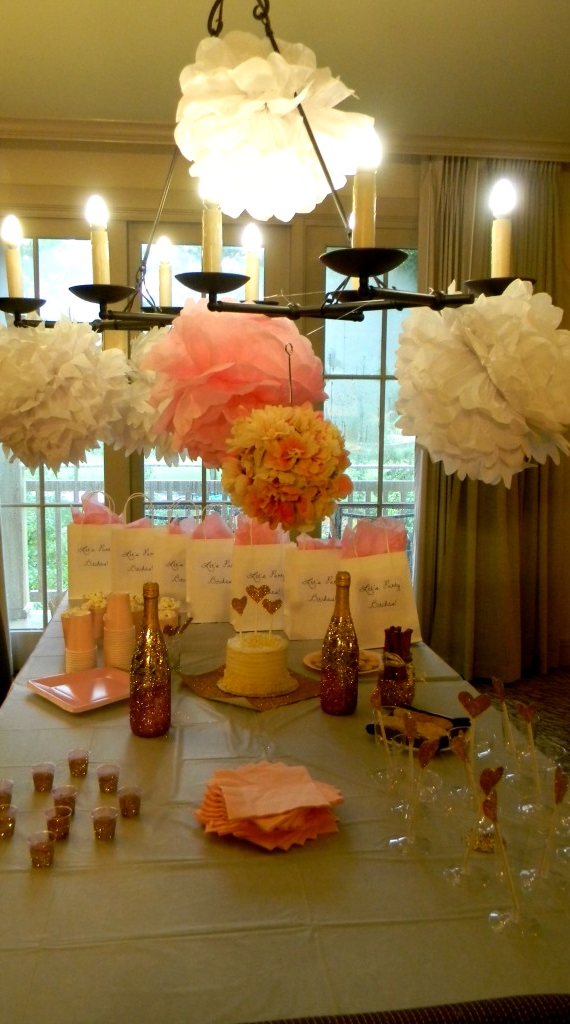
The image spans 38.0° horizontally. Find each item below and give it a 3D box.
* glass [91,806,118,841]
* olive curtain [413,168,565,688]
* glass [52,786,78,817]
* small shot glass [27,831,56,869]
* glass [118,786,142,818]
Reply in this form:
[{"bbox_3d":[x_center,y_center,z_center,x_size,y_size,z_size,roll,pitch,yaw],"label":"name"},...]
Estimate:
[{"bbox_3d":[-0.289,0.504,1.336,0.042,0.040,0.042,0,7,0],"label":"glass"},{"bbox_3d":[1.056,-0.422,4.337,0.713,2.652,0.171,0,7,-5],"label":"olive curtain"},{"bbox_3d":[-0.366,0.477,1.375,0.042,0.050,0.042,-1,7,-7],"label":"glass"},{"bbox_3d":[-0.360,0.497,1.221,0.042,0.050,0.042,-1,7,-7],"label":"small shot glass"},{"bbox_3d":[-0.263,0.495,1.408,0.041,0.040,0.041,0,7,0],"label":"glass"}]

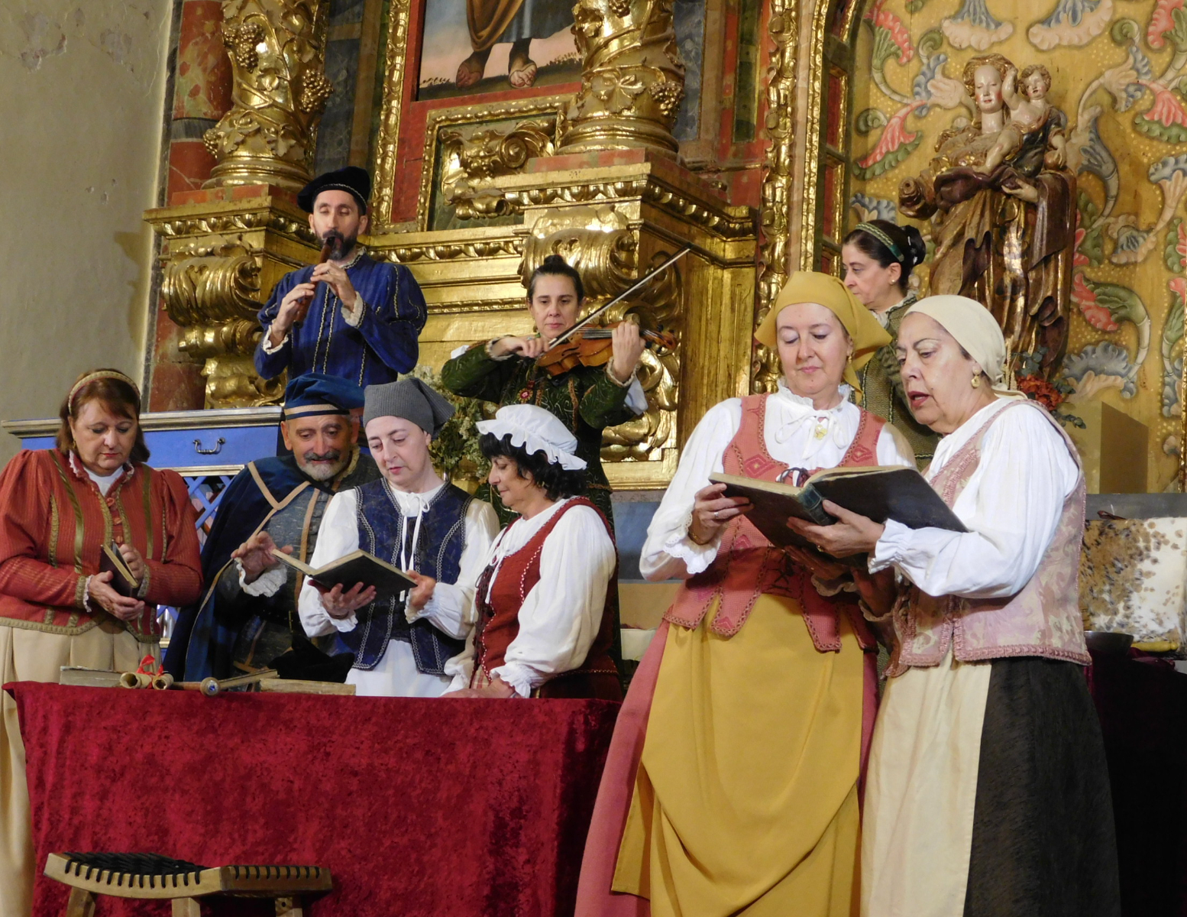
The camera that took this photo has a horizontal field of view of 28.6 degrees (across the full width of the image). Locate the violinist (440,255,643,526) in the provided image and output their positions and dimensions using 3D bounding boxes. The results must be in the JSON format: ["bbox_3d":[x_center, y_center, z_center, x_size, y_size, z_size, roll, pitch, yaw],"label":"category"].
[{"bbox_3d":[-0.167,0.216,6.899,0.620,1.640,0.480,3,-6,0],"label":"violinist"}]

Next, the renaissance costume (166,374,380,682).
[{"bbox_3d":[-0.757,0.561,5.704,0.600,1.550,0.500,4,-6,-6],"label":"renaissance costume"}]

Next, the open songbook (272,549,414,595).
[{"bbox_3d":[-0.568,0.264,5.300,0.260,0.080,0.210,1,-22,42],"label":"open songbook"}]

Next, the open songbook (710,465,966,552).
[{"bbox_3d":[0.450,0.095,4.250,0.420,0.080,0.280,-2,-26,27],"label":"open songbook"}]

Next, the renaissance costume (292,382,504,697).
[{"bbox_3d":[-0.481,0.574,5.505,0.480,1.530,0.460,2,-6,11],"label":"renaissance costume"}]

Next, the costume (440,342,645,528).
[{"bbox_3d":[-0.165,0.338,6.914,0.620,1.360,0.460,3,-6,0],"label":"costume"}]

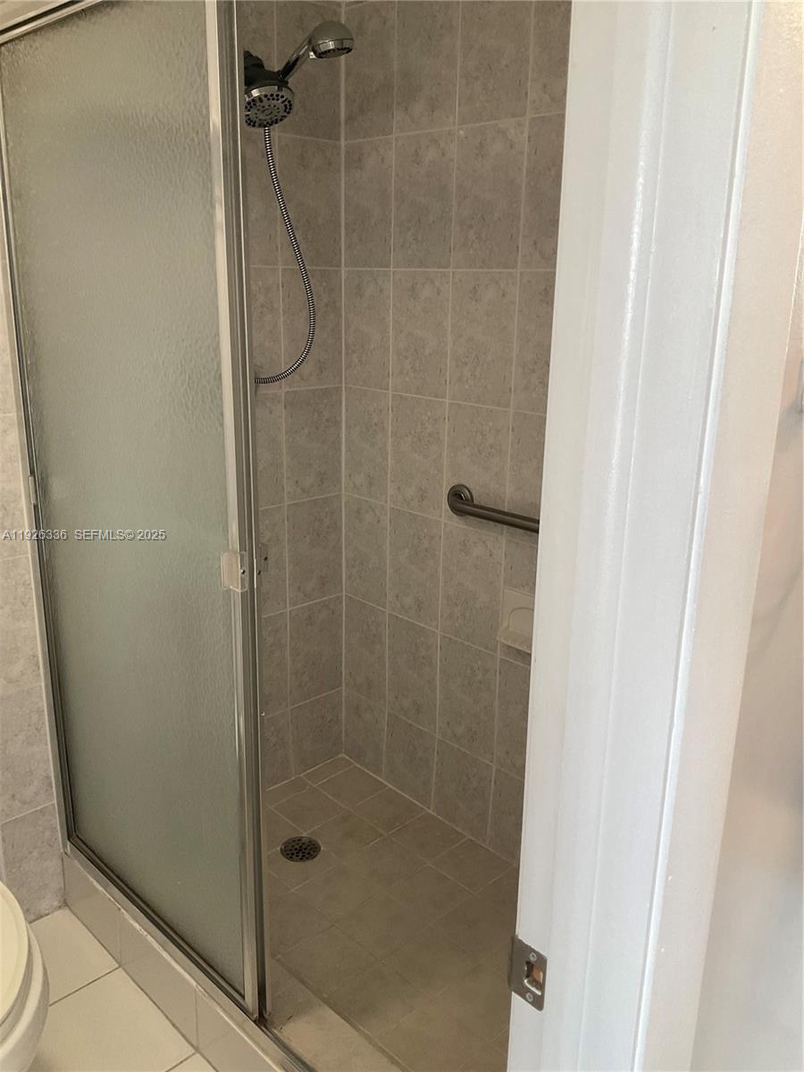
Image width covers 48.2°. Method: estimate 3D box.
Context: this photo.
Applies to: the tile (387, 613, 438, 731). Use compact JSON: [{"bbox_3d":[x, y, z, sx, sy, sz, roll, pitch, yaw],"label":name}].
[{"bbox_3d":[0.032,0.385,2.513,0.010,0.307,0.203,-14,22,-42],"label":"tile"}]

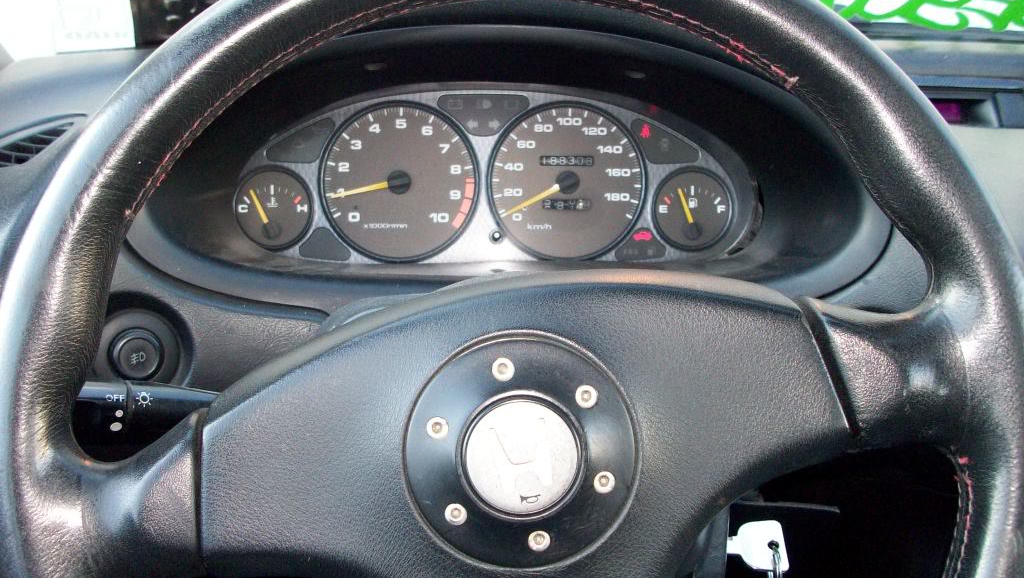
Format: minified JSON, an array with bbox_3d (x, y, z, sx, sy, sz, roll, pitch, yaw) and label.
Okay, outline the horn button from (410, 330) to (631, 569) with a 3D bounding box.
[{"bbox_3d":[0.004,0.066,0.410,0.095,0.095,0.018,-11,-1,-1],"label":"horn button"}]

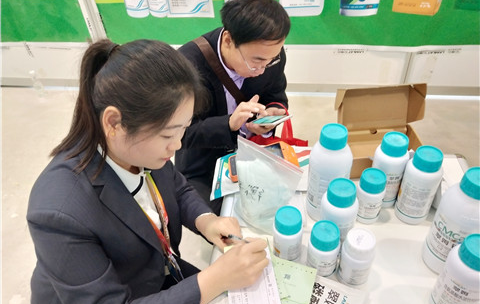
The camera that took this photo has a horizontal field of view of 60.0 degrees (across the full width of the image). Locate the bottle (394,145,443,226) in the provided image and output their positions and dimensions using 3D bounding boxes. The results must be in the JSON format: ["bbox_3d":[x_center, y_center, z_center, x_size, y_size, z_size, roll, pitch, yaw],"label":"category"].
[{"bbox_3d":[0.399,0.074,0.923,0.075,0.177,0.075,18,44,24],"label":"bottle"}]

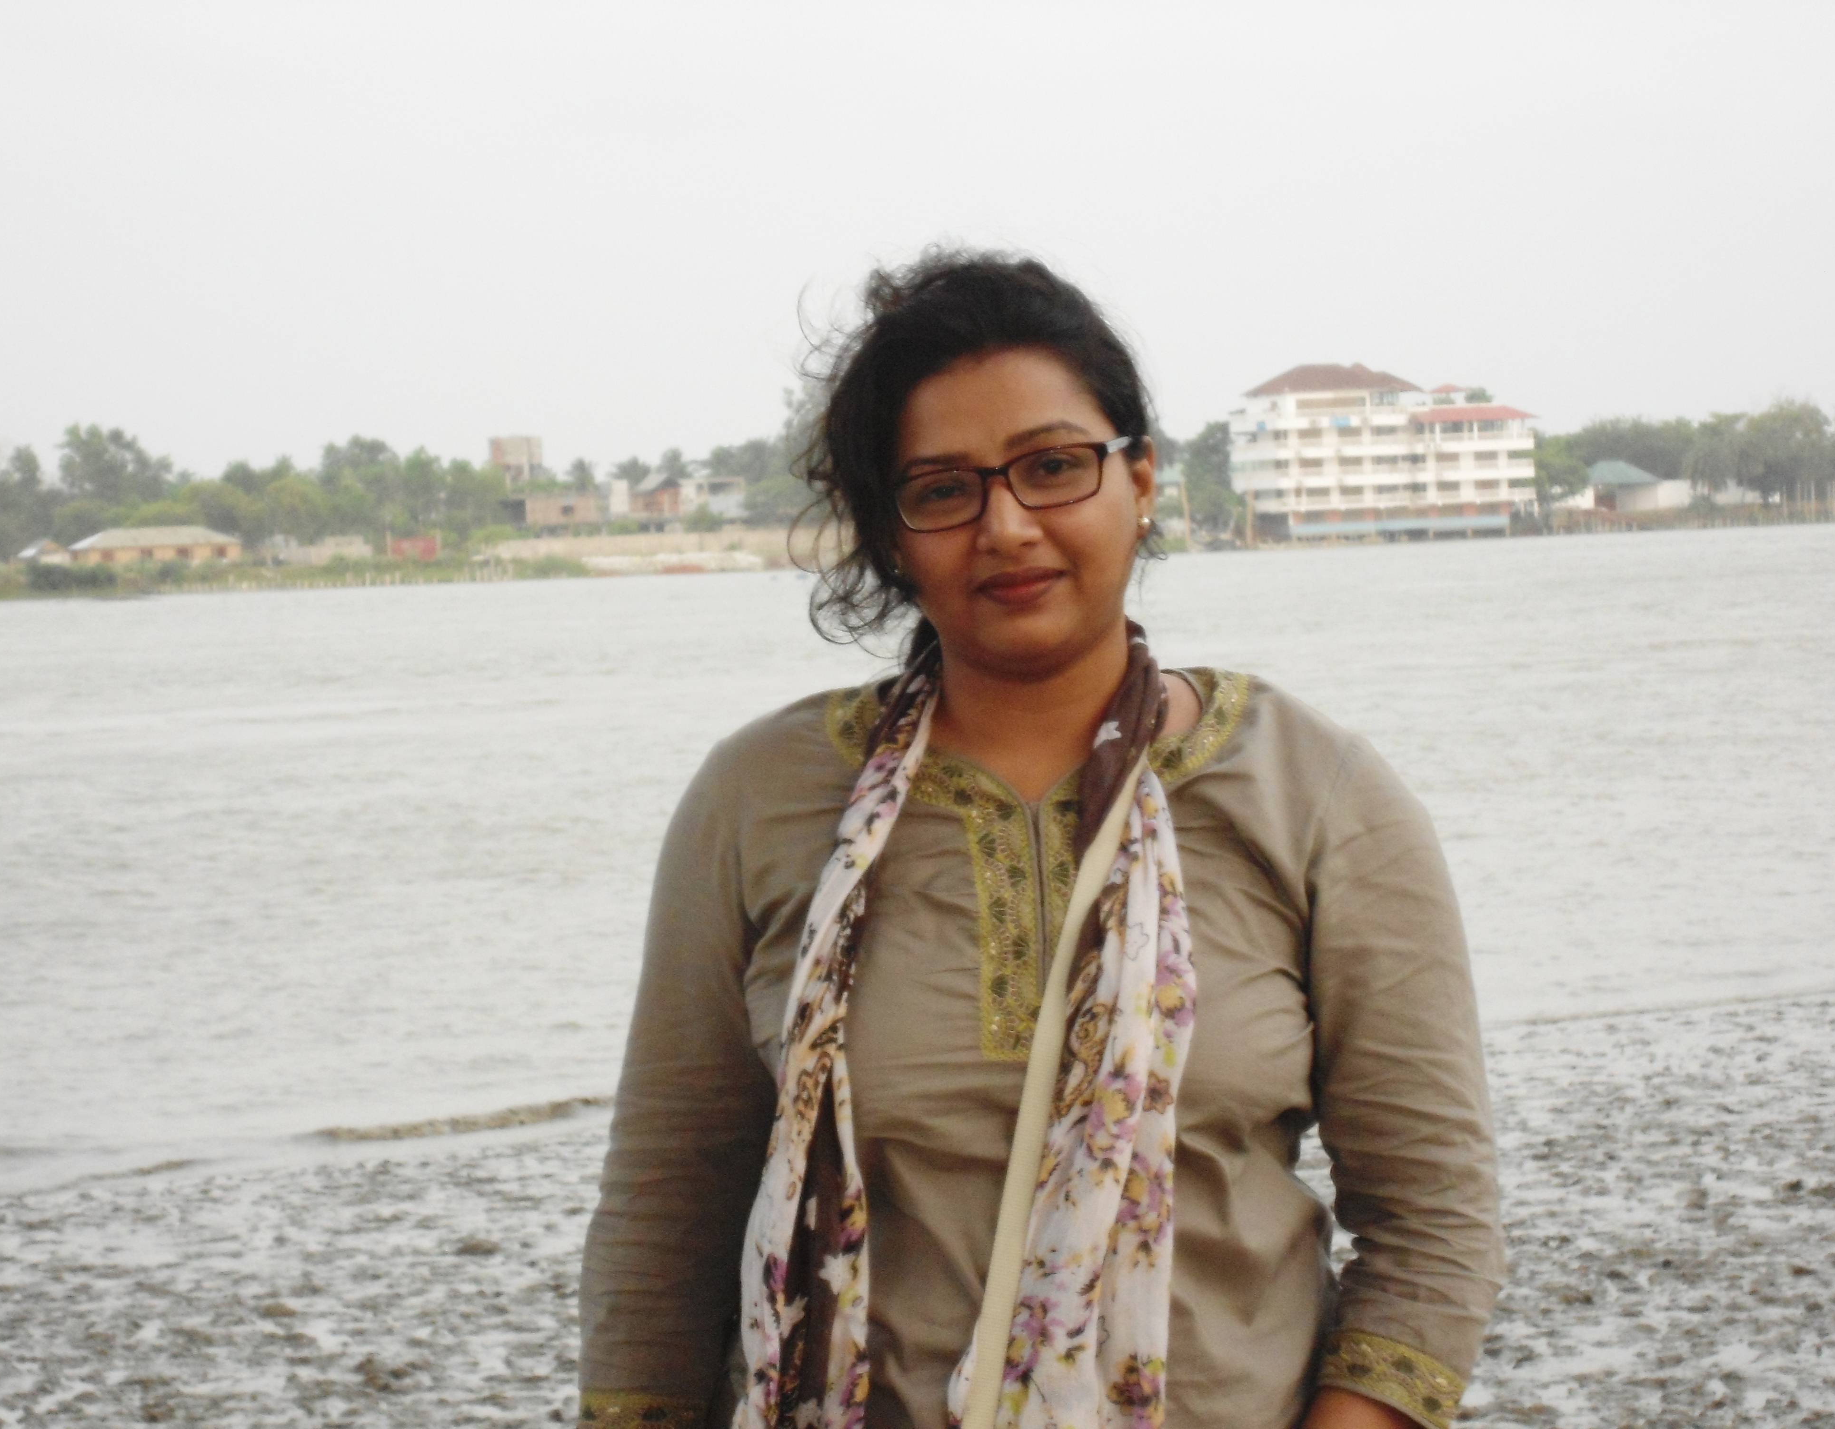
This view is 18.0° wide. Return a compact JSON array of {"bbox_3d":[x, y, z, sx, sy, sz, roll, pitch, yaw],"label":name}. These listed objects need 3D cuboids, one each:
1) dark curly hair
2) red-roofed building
[{"bbox_3d":[0.038,-0.156,3.380,0.200,0.222,0.215,-7,2,7],"label":"dark curly hair"},{"bbox_3d":[50.276,-28.139,622.000,30.300,18.300,12.200,-3,2,-28],"label":"red-roofed building"}]

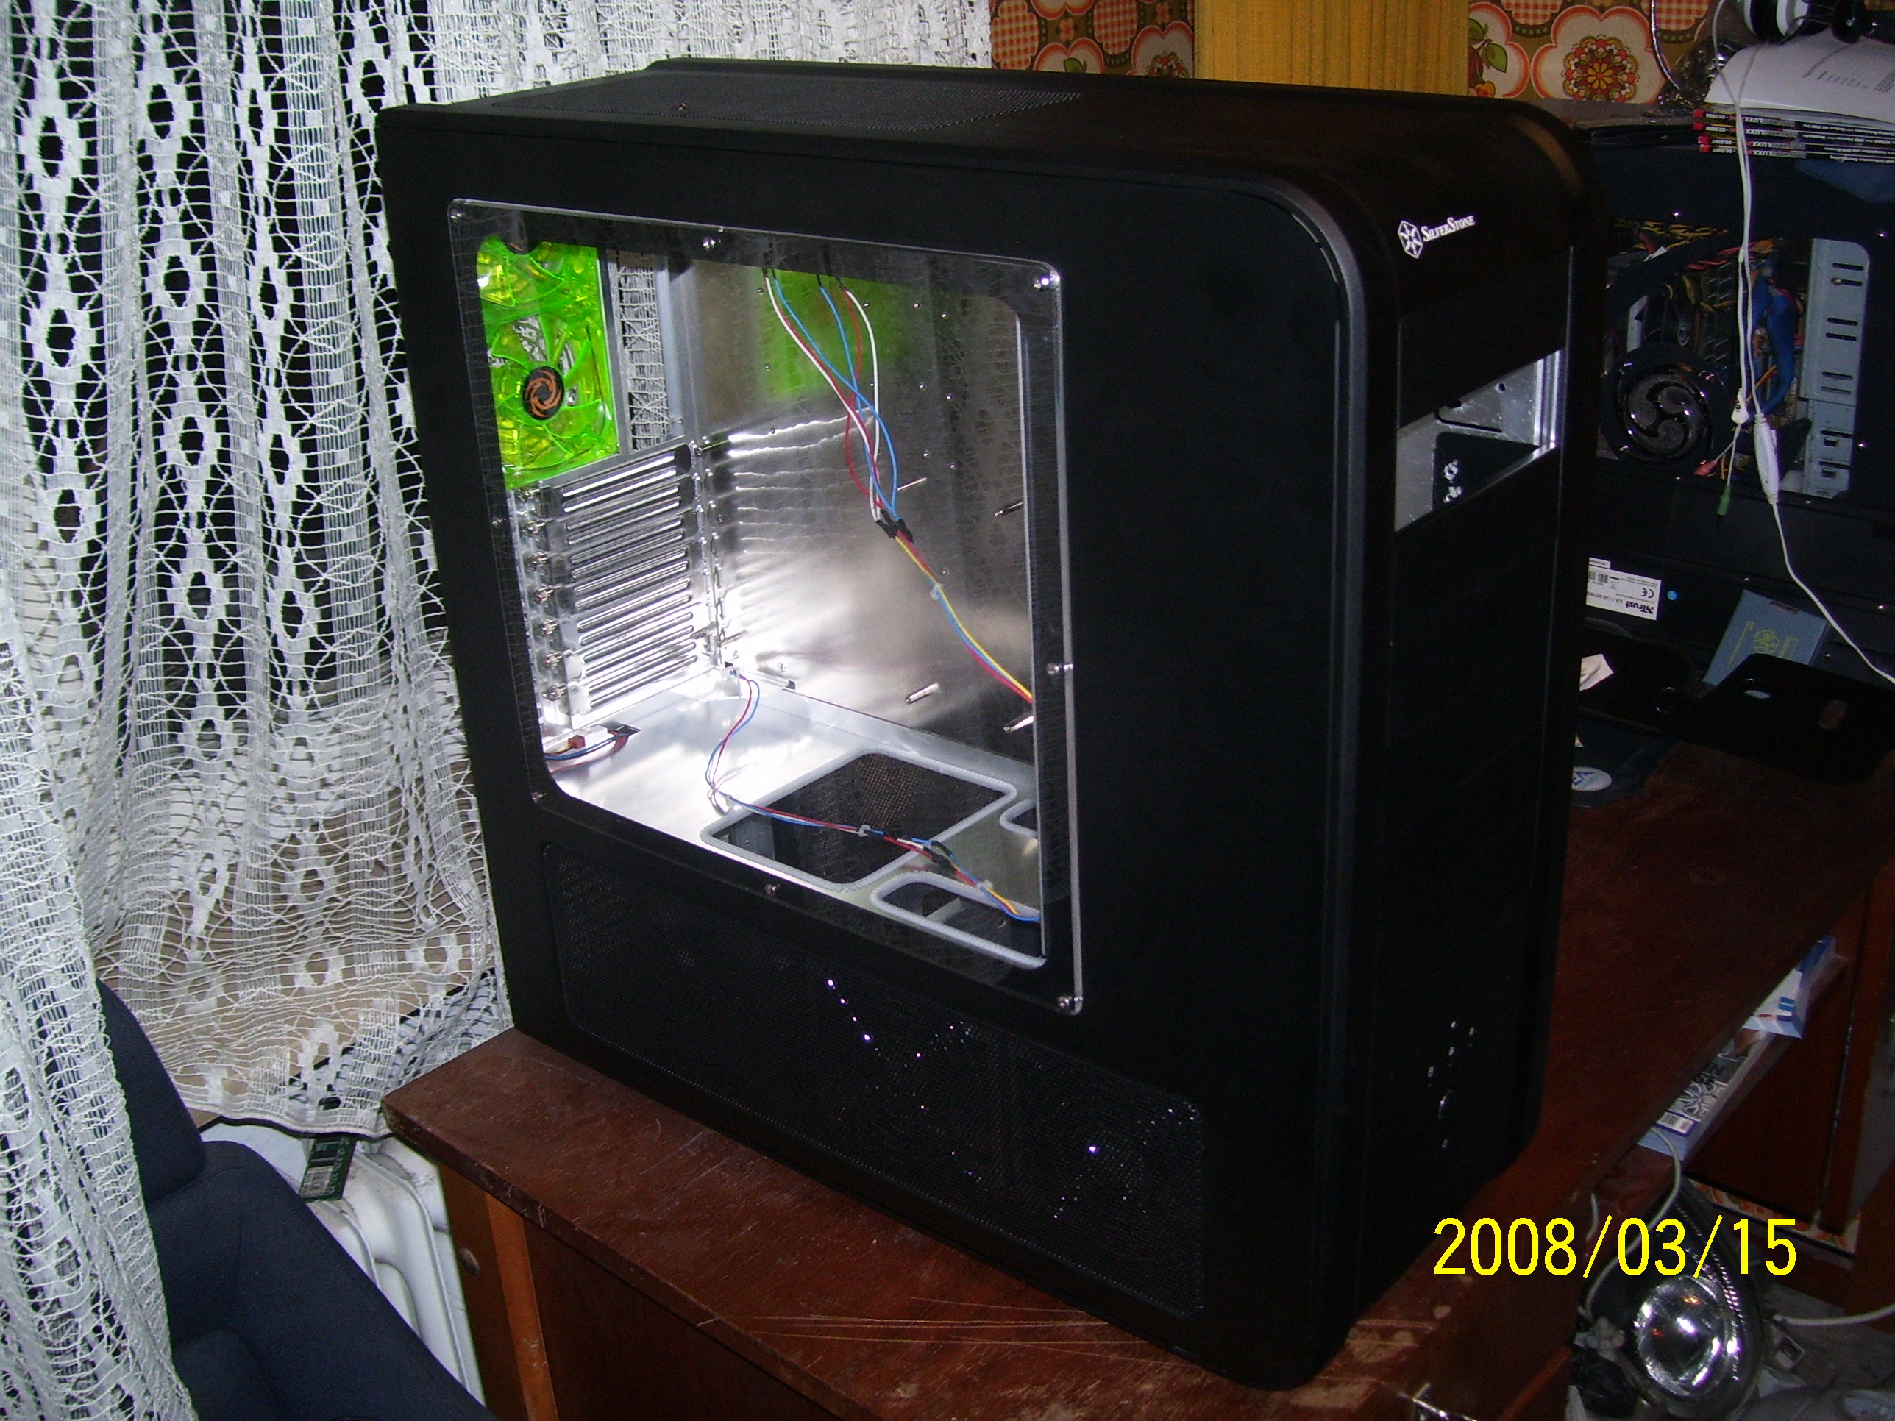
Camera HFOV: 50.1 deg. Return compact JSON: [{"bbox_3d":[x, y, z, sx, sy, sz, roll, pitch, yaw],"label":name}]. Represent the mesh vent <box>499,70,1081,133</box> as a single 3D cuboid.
[{"bbox_3d":[-0.086,-0.297,1.002,0.288,0.010,0.130,16,30,37],"label":"mesh vent"}]

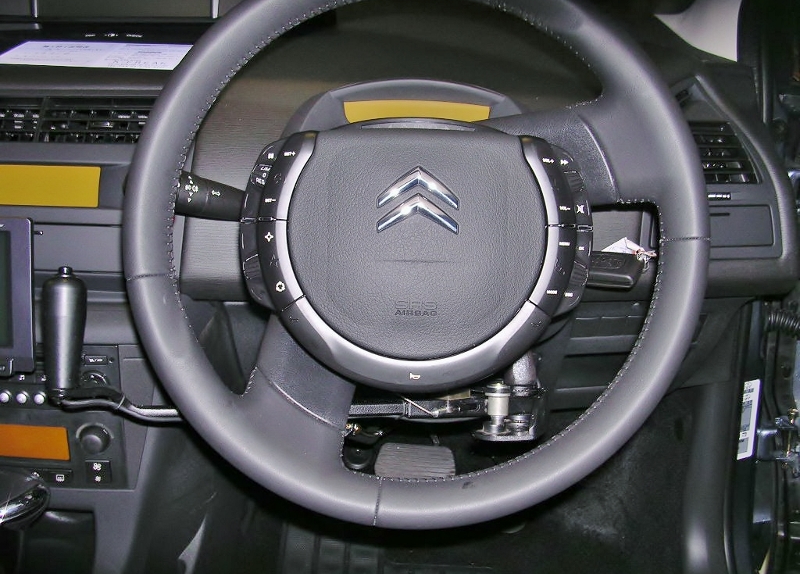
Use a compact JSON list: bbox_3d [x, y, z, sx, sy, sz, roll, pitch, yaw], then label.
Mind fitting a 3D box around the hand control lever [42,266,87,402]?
[{"bbox_3d":[-0.252,0.035,0.660,0.034,0.104,0.034,5,8,0],"label":"hand control lever"}]

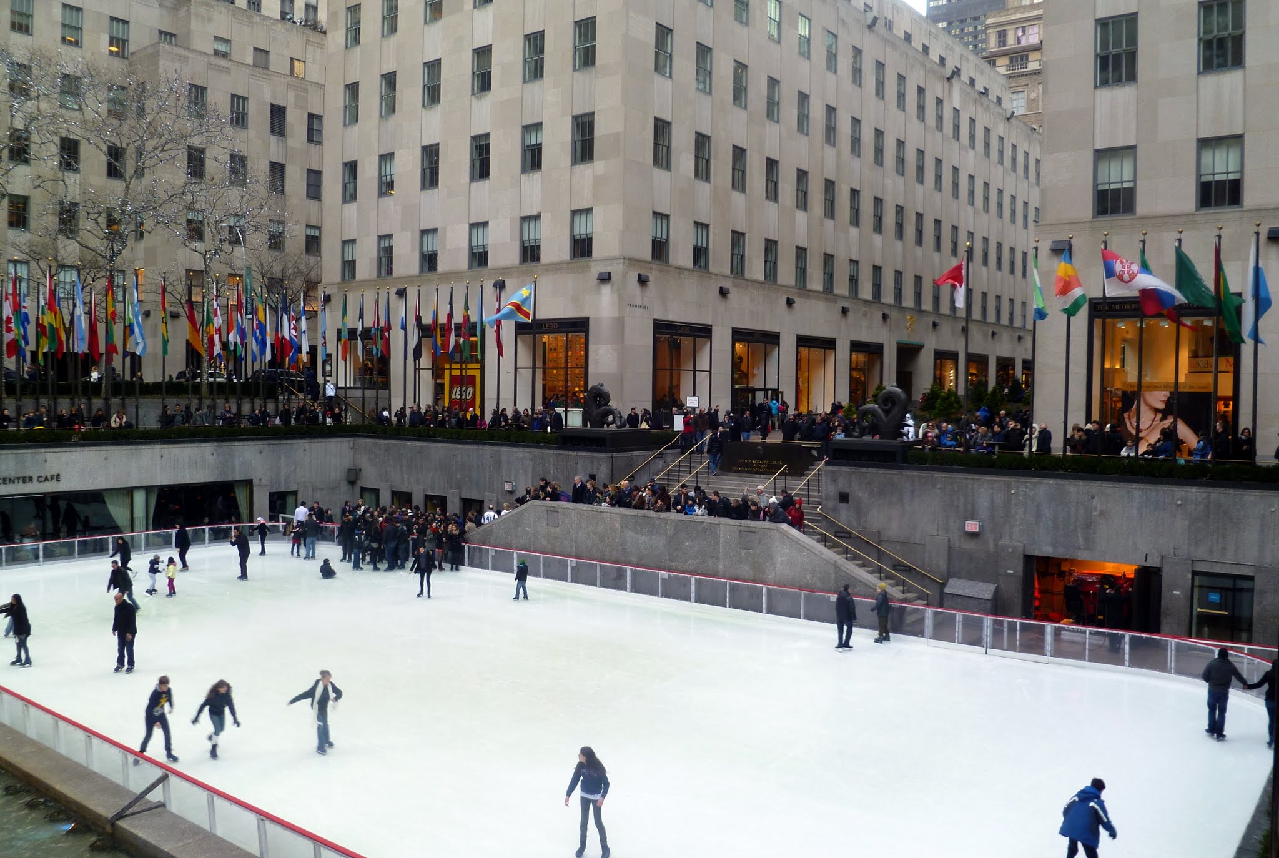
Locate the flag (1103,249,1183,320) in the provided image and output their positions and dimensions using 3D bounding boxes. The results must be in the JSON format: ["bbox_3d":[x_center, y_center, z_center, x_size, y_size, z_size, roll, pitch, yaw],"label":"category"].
[{"bbox_3d":[13.583,-3.914,27.850,2.152,1.829,0.550,2,2,30],"label":"flag"}]

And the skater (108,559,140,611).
[{"bbox_3d":[-14.679,4.452,29.481,0.650,1.480,0.800,2,2,31],"label":"skater"}]

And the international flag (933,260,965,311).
[{"bbox_3d":[9.440,-4.416,31.530,0.974,1.530,0.400,1,2,16],"label":"international flag"}]

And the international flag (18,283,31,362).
[{"bbox_3d":[-26.779,-4.659,45.085,0.500,3.350,0.400,0,2,-31],"label":"international flag"}]

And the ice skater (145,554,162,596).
[{"bbox_3d":[-15.367,4.601,32.739,0.500,1.250,0.420,1,2,3],"label":"ice skater"}]

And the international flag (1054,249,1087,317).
[{"bbox_3d":[12.660,-4.288,30.413,0.920,2.000,0.450,2,2,22],"label":"international flag"}]

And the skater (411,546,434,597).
[{"bbox_3d":[-6.724,4.413,32.114,0.720,1.620,0.480,1,2,-7],"label":"skater"}]

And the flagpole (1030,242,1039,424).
[{"bbox_3d":[11.307,-2.254,29.654,0.140,6.441,0.140,2,3,38],"label":"flagpole"}]

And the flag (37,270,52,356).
[{"bbox_3d":[-23.915,-4.659,41.582,0.502,3.373,0.420,0,2,-30],"label":"flag"}]

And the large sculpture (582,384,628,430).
[{"bbox_3d":[-1.407,-0.904,41.623,1.750,1.820,0.950,2,2,38],"label":"large sculpture"}]

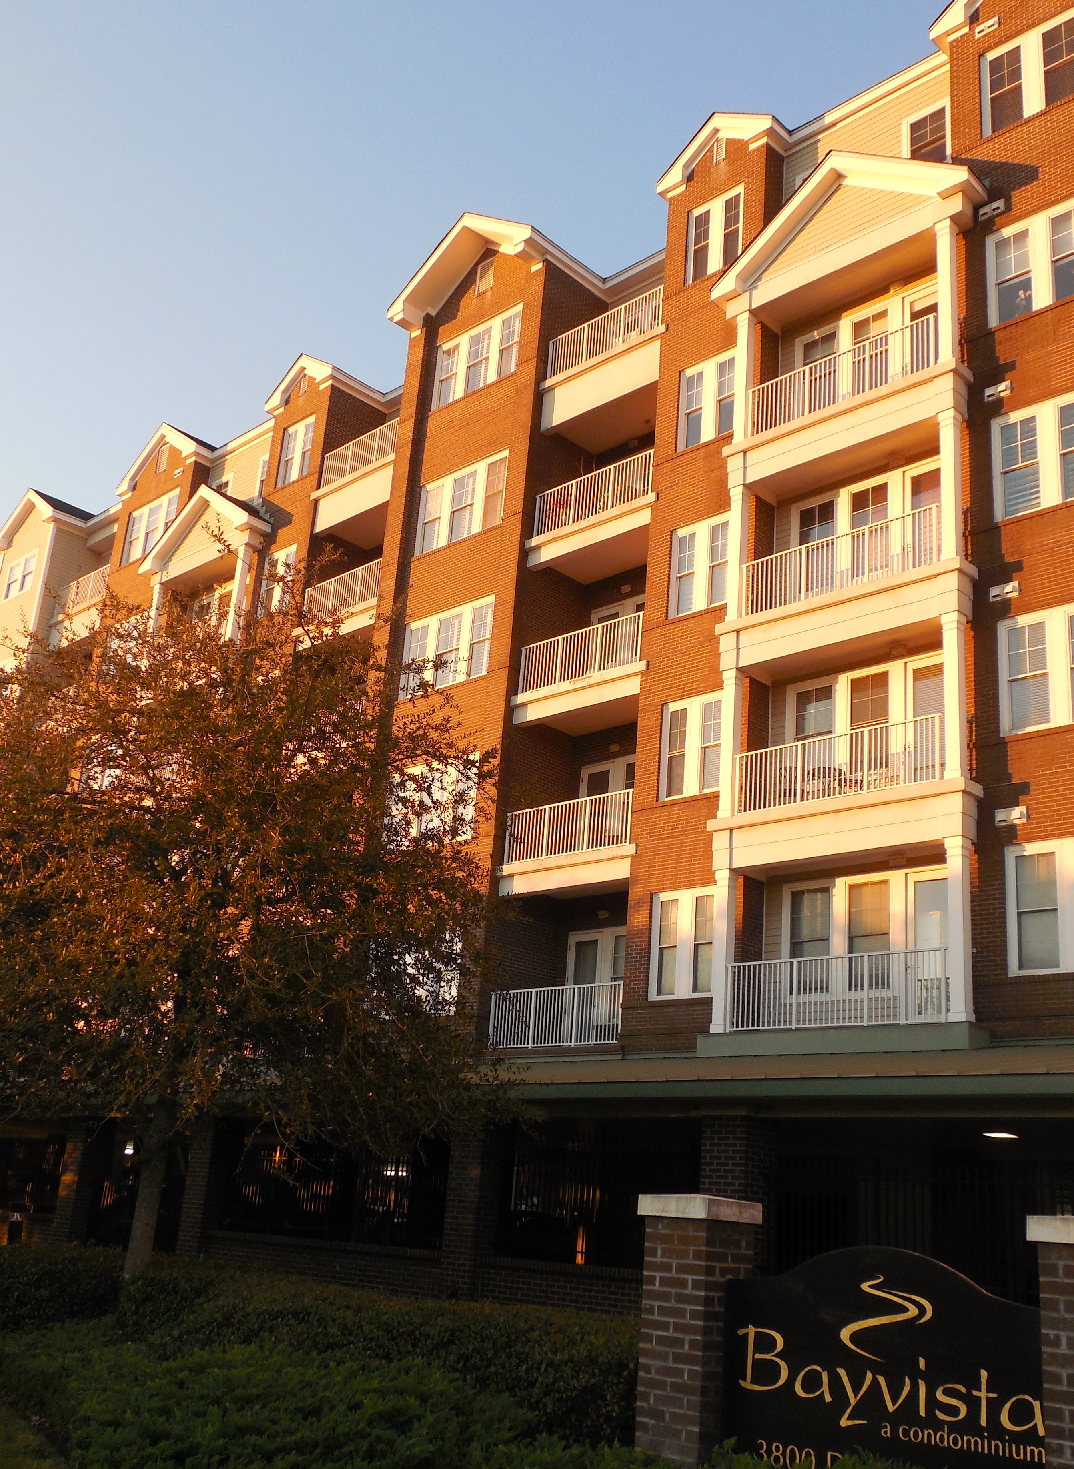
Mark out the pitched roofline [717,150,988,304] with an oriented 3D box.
[{"bbox_3d":[5.614,-9.248,25.308,5.120,2.040,1.300,-13,-26,41],"label":"pitched roofline"}]

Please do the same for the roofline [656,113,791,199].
[{"bbox_3d":[4.127,-12.099,29.729,2.984,1.443,1.400,-13,-25,43],"label":"roofline"}]

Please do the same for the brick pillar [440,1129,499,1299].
[{"bbox_3d":[-0.829,6.277,18.194,0.605,2.580,0.410,-14,-26,43],"label":"brick pillar"}]

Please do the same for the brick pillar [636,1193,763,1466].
[{"bbox_3d":[0.808,3.138,7.209,0.470,1.485,0.472,-14,-26,43],"label":"brick pillar"}]

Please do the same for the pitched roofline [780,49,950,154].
[{"bbox_3d":[6.335,-11.789,26.801,3.400,0.620,0.600,-13,-26,41],"label":"pitched roofline"}]

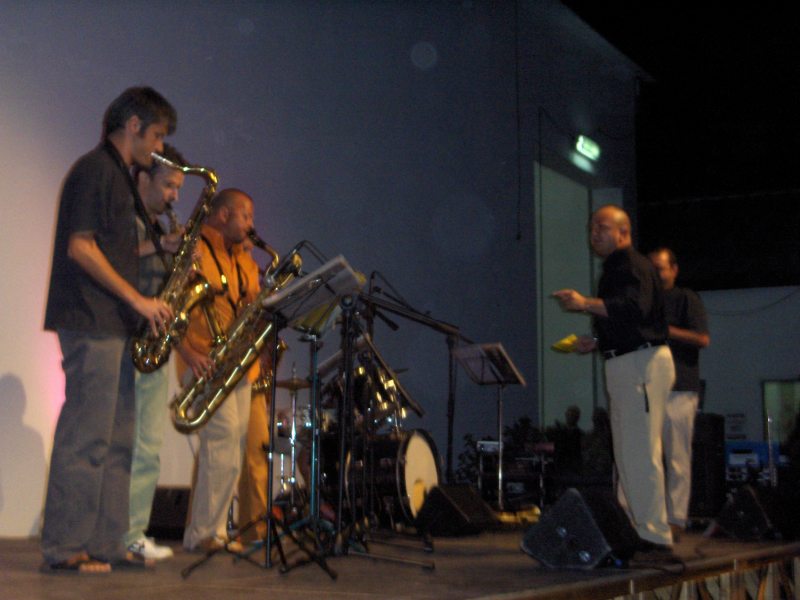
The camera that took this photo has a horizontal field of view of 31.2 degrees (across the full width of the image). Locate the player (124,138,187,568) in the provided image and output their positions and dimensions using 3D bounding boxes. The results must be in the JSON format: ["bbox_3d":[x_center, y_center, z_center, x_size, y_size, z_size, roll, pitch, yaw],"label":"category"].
[{"bbox_3d":[-1.066,0.222,6.170,0.460,1.770,0.500,-3,-8,25],"label":"player"}]

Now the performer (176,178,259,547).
[{"bbox_3d":[-0.880,0.332,6.912,0.400,1.730,0.480,-5,-8,32],"label":"performer"}]

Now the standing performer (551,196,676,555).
[{"bbox_3d":[1.077,0.356,7.129,0.600,1.720,0.500,-1,-7,3],"label":"standing performer"}]

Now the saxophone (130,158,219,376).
[{"bbox_3d":[-0.877,-0.135,5.330,0.380,0.810,0.220,19,-2,8],"label":"saxophone"}]

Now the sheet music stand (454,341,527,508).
[{"bbox_3d":[0.644,0.906,9.661,0.450,1.250,0.500,4,-8,-30],"label":"sheet music stand"}]

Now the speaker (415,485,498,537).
[{"bbox_3d":[0.362,1.231,8.422,0.370,0.305,0.470,-4,-8,27],"label":"speaker"}]

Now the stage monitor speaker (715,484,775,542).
[{"bbox_3d":[1.986,1.175,8.025,0.370,0.305,0.470,-4,-8,27],"label":"stage monitor speaker"}]

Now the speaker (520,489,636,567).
[{"bbox_3d":[0.738,0.888,5.643,0.370,0.305,0.470,-4,-8,27],"label":"speaker"}]

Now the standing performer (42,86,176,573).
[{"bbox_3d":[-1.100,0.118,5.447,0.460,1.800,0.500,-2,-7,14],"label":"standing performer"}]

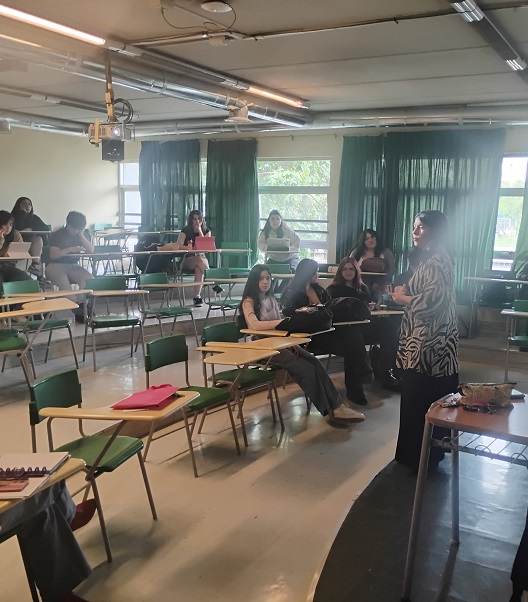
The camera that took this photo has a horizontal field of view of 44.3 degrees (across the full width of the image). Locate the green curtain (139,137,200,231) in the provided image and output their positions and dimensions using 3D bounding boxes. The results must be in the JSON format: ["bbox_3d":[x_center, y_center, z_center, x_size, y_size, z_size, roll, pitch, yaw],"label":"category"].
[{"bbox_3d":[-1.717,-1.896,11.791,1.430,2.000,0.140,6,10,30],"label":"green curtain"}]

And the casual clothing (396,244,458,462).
[{"bbox_3d":[1.051,0.344,4.192,0.360,1.370,0.460,1,8,-6],"label":"casual clothing"}]

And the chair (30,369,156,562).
[{"bbox_3d":[-0.908,0.832,3.432,0.530,0.820,0.480,4,9,19],"label":"chair"}]

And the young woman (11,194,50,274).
[{"bbox_3d":[-3.336,-0.832,9.233,0.750,1.250,0.500,8,11,41],"label":"young woman"}]

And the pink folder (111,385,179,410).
[{"bbox_3d":[-0.596,0.505,3.429,0.240,0.035,0.360,4,9,13],"label":"pink folder"}]

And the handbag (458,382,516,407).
[{"bbox_3d":[0.918,0.388,2.670,0.225,0.100,0.090,1,8,-5],"label":"handbag"}]

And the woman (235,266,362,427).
[{"bbox_3d":[0.250,0.347,5.291,0.980,1.250,0.520,6,9,31],"label":"woman"}]

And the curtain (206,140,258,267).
[{"bbox_3d":[-0.501,-1.480,10.053,0.950,2.010,0.150,7,10,31],"label":"curtain"}]

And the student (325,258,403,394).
[{"bbox_3d":[0.961,0.197,6.320,0.550,1.230,0.750,-5,11,-38],"label":"student"}]

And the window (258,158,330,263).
[{"bbox_3d":[0.428,-1.329,9.639,1.250,1.510,0.100,7,10,31],"label":"window"}]

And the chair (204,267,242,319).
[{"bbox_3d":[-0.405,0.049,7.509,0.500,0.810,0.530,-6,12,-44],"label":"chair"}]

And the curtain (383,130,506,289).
[{"bbox_3d":[2.468,-1.258,9.166,1.664,2.219,0.160,6,10,30],"label":"curtain"}]

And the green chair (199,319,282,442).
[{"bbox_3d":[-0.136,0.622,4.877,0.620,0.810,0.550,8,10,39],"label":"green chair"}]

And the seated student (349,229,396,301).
[{"bbox_3d":[1.440,-0.300,8.600,0.600,1.270,0.750,5,9,25],"label":"seated student"}]

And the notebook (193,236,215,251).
[{"bbox_3d":[-0.856,-0.845,9.482,0.290,0.185,0.180,-1,9,-14],"label":"notebook"}]

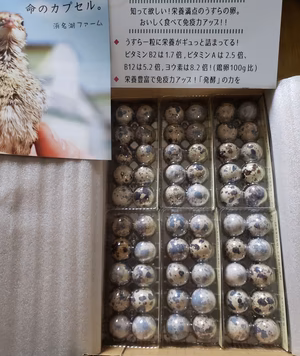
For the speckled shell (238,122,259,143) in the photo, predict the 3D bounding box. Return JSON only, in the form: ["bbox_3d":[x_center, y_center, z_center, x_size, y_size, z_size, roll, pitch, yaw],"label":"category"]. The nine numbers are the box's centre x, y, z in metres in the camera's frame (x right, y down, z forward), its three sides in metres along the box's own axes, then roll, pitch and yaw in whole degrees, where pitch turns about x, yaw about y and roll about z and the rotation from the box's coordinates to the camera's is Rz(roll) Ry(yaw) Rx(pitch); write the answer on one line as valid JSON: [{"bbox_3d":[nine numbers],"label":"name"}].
[{"bbox_3d":[0.129,-0.060,0.390,0.025,0.032,0.025,-1,75,3],"label":"speckled shell"}]

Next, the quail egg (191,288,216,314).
[{"bbox_3d":[0.061,0.139,0.340,0.027,0.032,0.027,-1,74,5],"label":"quail egg"}]

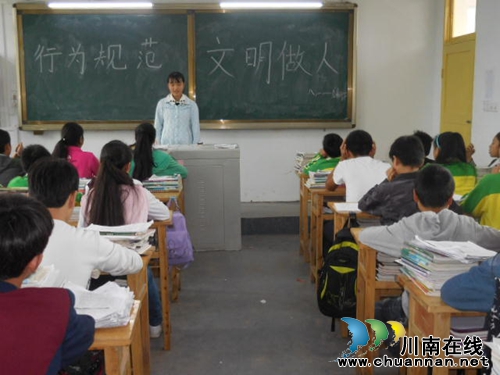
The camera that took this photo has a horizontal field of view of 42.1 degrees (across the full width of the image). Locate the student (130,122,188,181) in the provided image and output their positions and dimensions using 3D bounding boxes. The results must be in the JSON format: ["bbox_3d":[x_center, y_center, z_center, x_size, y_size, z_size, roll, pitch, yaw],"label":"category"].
[{"bbox_3d":[-0.796,0.086,5.309,0.520,1.220,0.660,0,10,-1],"label":"student"}]

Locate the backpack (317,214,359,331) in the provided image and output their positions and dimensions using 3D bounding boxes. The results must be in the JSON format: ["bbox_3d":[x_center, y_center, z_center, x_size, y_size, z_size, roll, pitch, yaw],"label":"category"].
[{"bbox_3d":[0.530,0.510,3.849,0.290,0.560,0.200,0,10,-1],"label":"backpack"}]

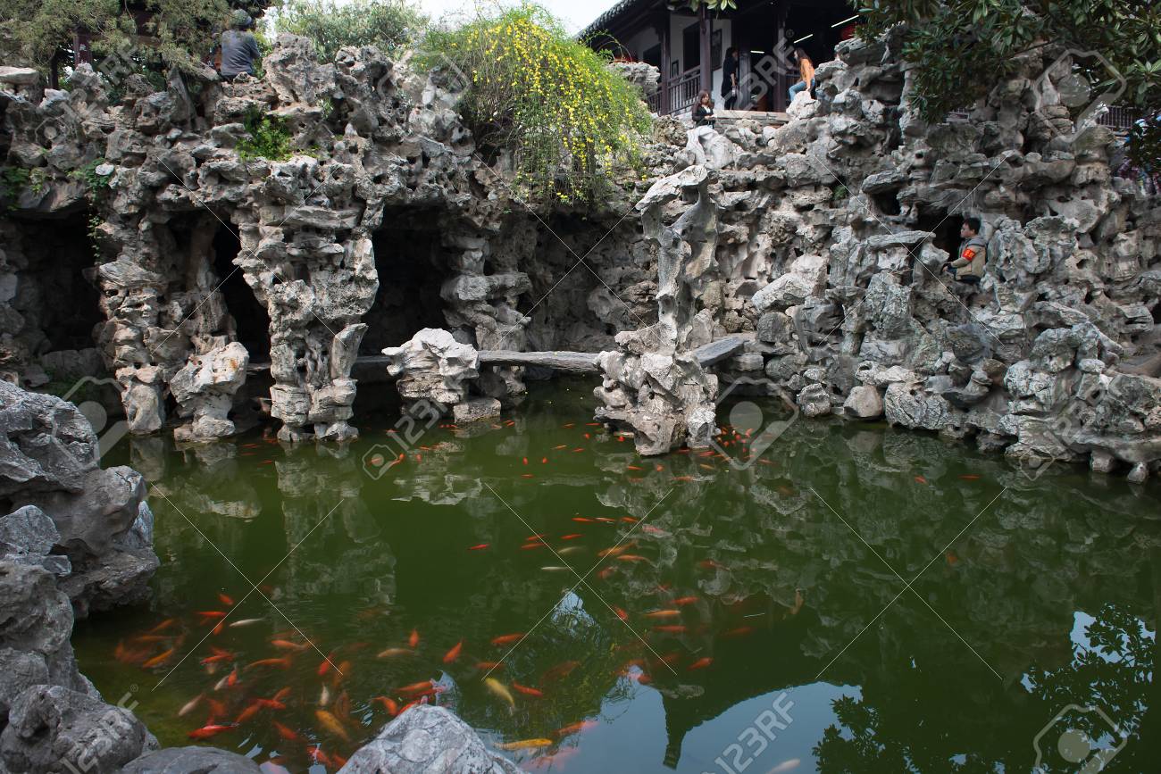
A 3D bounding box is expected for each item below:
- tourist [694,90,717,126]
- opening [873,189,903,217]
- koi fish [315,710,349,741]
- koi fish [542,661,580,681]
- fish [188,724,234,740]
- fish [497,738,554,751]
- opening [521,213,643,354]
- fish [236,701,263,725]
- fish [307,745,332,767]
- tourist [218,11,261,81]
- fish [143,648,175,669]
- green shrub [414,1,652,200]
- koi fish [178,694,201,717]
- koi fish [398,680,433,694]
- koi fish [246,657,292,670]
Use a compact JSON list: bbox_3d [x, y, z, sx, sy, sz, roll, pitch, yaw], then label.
[{"bbox_3d":[2.364,-4.940,14.700,0.480,1.320,0.500,-6,10,-27],"label":"tourist"},{"bbox_3d":[4.239,-2.546,10.700,0.400,0.360,0.380,2,10,18],"label":"opening"},{"bbox_3d":[-1.216,1.657,3.780,0.065,0.075,0.305,-10,13,-44],"label":"koi fish"},{"bbox_3d":[-0.106,1.588,4.295,0.058,0.070,0.255,8,13,44],"label":"koi fish"},{"bbox_3d":[-1.756,1.633,3.689,0.200,0.058,0.050,-4,10,-16],"label":"fish"},{"bbox_3d":[-0.236,1.520,3.297,0.245,0.055,0.047,-1,9,-1],"label":"fish"},{"bbox_3d":[0.022,-1.683,12.600,1.950,2.250,1.200,-1,9,0],"label":"opening"},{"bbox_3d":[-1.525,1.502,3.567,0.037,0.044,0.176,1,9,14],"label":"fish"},{"bbox_3d":[-1.170,1.656,3.474,0.207,0.050,0.045,7,13,41],"label":"fish"},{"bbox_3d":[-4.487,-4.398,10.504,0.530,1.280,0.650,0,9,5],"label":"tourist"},{"bbox_3d":[-2.511,1.613,4.612,0.065,0.075,0.230,3,9,22],"label":"fish"},{"bbox_3d":[-0.595,-4.146,11.700,3.300,2.700,1.600,-1,10,0],"label":"green shrub"},{"bbox_3d":[-2.006,1.638,3.994,0.045,0.052,0.175,0,10,9],"label":"koi fish"},{"bbox_3d":[-0.855,1.559,4.022,0.196,0.047,0.043,-4,10,-16],"label":"koi fish"},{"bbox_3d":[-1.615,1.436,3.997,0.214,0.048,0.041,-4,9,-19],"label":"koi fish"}]

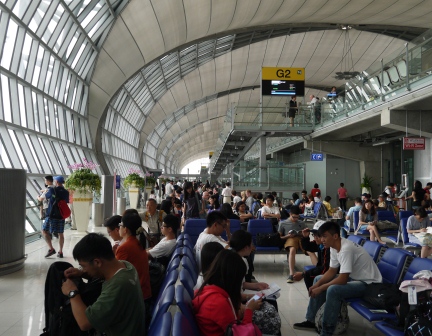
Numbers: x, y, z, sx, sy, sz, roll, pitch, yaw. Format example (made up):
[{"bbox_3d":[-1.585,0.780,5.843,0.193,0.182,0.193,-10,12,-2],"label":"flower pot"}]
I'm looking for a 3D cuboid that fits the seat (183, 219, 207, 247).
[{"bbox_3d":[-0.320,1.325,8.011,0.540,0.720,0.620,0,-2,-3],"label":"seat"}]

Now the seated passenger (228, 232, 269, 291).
[{"bbox_3d":[0.255,1.180,4.388,0.780,1.130,0.500,0,-2,-3],"label":"seated passenger"}]

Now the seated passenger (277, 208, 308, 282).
[{"bbox_3d":[1.310,1.249,7.543,0.520,1.160,1.080,0,-2,-3],"label":"seated passenger"}]

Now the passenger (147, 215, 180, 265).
[{"bbox_3d":[-0.740,1.134,4.965,0.780,1.220,0.520,0,-2,-3],"label":"passenger"}]

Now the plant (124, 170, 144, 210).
[{"bbox_3d":[-4.712,1.217,25.500,1.200,2.350,1.200,0,-2,-3],"label":"plant"}]

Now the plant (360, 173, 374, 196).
[{"bbox_3d":[8.608,1.347,25.000,0.740,2.020,0.740,0,-2,-2],"label":"plant"}]

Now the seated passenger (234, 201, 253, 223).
[{"bbox_3d":[0.600,1.310,9.600,0.500,1.180,0.750,0,-2,-9],"label":"seated passenger"}]

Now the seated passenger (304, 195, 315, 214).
[{"bbox_3d":[3.151,1.519,15.862,0.750,1.140,0.500,0,-2,-3],"label":"seated passenger"}]

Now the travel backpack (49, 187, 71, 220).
[{"bbox_3d":[-3.283,0.742,9.200,0.300,0.620,0.360,-1,-2,30],"label":"travel backpack"}]

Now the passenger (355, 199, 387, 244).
[{"bbox_3d":[3.446,1.319,9.750,0.520,1.170,0.780,0,-2,-1],"label":"passenger"}]

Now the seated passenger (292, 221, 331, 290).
[{"bbox_3d":[1.309,1.200,5.248,0.780,1.150,0.550,0,-2,-3],"label":"seated passenger"}]

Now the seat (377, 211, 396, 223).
[{"bbox_3d":[4.132,1.475,10.657,0.550,0.900,0.650,0,-2,-3],"label":"seat"}]

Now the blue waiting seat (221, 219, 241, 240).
[{"bbox_3d":[0.222,1.387,7.800,0.520,0.920,0.660,0,-2,-2],"label":"blue waiting seat"}]

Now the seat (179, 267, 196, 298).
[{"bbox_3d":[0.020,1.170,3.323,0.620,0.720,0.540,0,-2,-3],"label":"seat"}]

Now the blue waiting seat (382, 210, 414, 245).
[{"bbox_3d":[3.919,1.440,9.444,0.550,0.900,0.680,0,-2,-3],"label":"blue waiting seat"}]

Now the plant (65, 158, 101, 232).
[{"bbox_3d":[-4.270,0.874,14.079,1.100,2.330,1.020,0,-2,-3],"label":"plant"}]

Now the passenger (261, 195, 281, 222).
[{"bbox_3d":[1.320,1.302,10.663,0.500,1.260,0.900,0,-2,-3],"label":"passenger"}]

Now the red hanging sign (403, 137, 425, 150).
[{"bbox_3d":[6.320,-0.768,14.033,0.690,0.390,0.090,0,-2,-3],"label":"red hanging sign"}]

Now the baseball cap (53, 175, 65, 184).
[{"bbox_3d":[-3.348,0.254,9.400,0.260,0.150,0.190,-1,-2,32],"label":"baseball cap"}]

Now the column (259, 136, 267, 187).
[{"bbox_3d":[2.407,0.349,22.300,0.320,3.840,0.320,0,-2,-2],"label":"column"}]

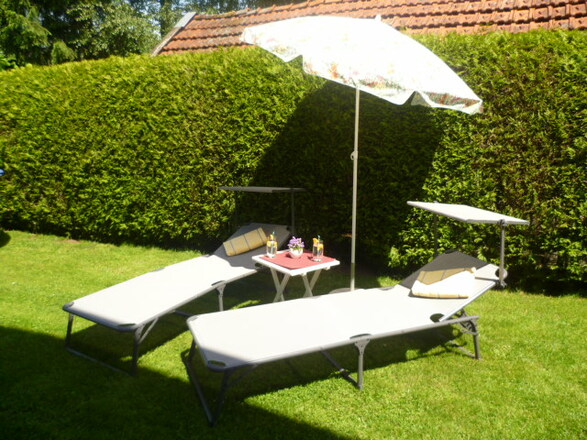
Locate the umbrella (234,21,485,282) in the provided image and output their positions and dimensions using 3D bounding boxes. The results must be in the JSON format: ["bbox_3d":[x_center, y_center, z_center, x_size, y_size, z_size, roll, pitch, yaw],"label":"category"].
[{"bbox_3d":[0.513,-0.383,3.610,1.768,2.176,1.768,0,13,0],"label":"umbrella"}]

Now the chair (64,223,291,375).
[{"bbox_3d":[-0.719,0.474,3.716,0.639,0.463,1.940,7,15,30],"label":"chair"}]

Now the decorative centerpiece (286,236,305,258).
[{"bbox_3d":[0.019,0.199,3.496,0.129,0.156,0.129,0,13,0],"label":"decorative centerpiece"}]

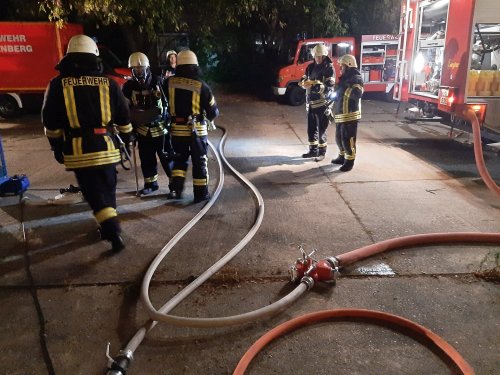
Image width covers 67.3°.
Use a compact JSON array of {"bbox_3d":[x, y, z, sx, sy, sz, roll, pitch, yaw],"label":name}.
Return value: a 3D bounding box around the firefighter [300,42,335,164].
[{"bbox_3d":[1.240,-1.511,6.780,0.570,1.930,0.500,9,21,28],"label":"firefighter"}]

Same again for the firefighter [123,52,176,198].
[{"bbox_3d":[-1.322,-0.830,4.978,0.620,1.820,0.500,-6,19,-17],"label":"firefighter"}]

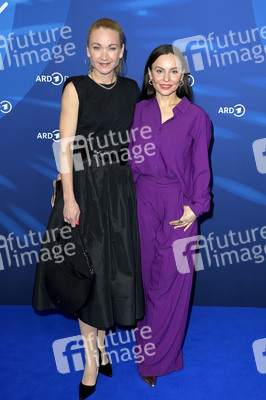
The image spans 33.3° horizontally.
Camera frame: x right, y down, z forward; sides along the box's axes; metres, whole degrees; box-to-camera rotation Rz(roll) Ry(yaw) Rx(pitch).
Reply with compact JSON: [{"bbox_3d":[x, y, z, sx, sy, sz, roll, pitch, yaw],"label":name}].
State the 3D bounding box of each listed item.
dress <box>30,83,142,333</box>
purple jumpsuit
[{"bbox_3d":[-0.225,-0.008,2.200,0.570,1.190,0.420,0,7,-10],"label":"dress"},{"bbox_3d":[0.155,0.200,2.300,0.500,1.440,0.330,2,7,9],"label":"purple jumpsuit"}]

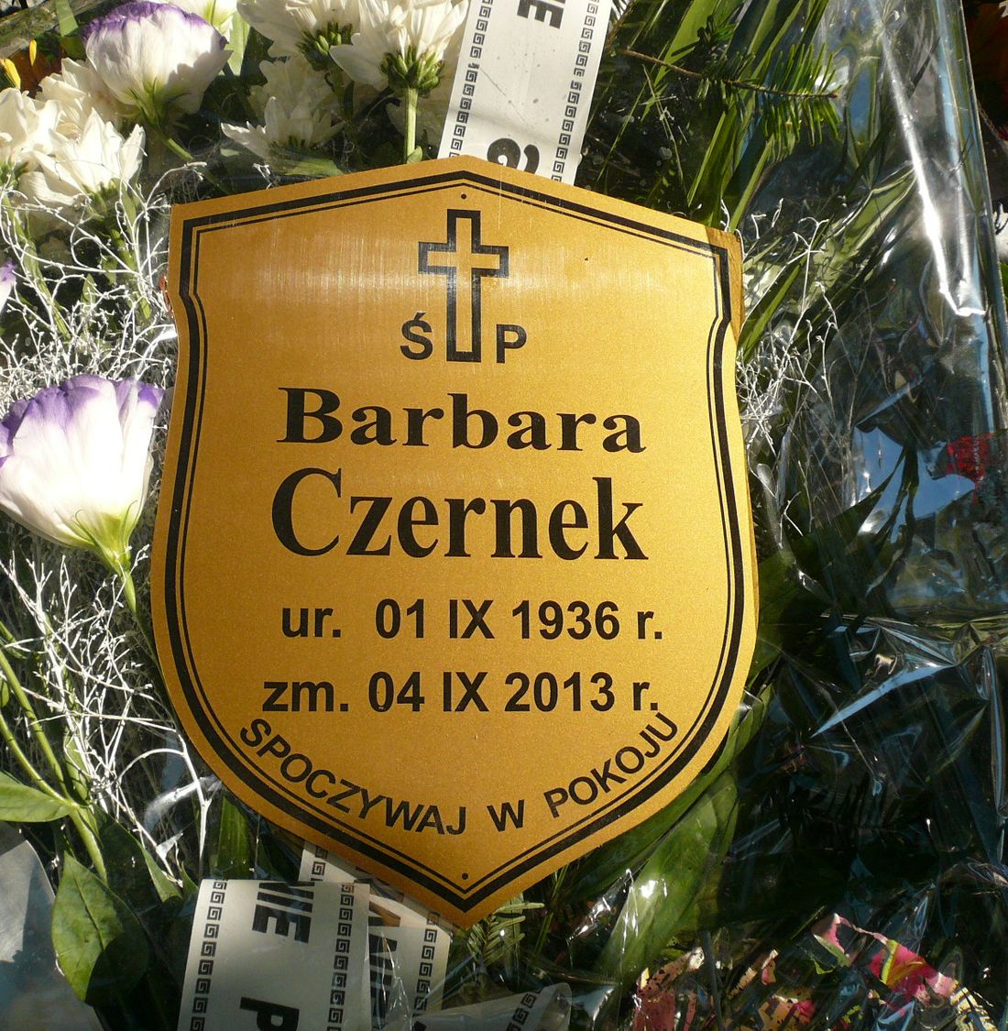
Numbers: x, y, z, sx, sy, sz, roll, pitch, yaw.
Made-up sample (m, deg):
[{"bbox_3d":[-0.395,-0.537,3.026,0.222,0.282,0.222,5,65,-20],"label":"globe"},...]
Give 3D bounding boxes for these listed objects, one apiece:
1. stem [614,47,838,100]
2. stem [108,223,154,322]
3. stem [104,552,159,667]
[{"bbox_3d":[0.094,-0.187,0.470,0.095,0.007,0.006,13,0,0],"label":"stem"},{"bbox_3d":[-0.150,-0.098,0.450,0.005,0.041,0.005,-16,14,0],"label":"stem"},{"bbox_3d":[-0.141,0.037,0.430,0.006,0.048,0.006,-14,14,0],"label":"stem"}]

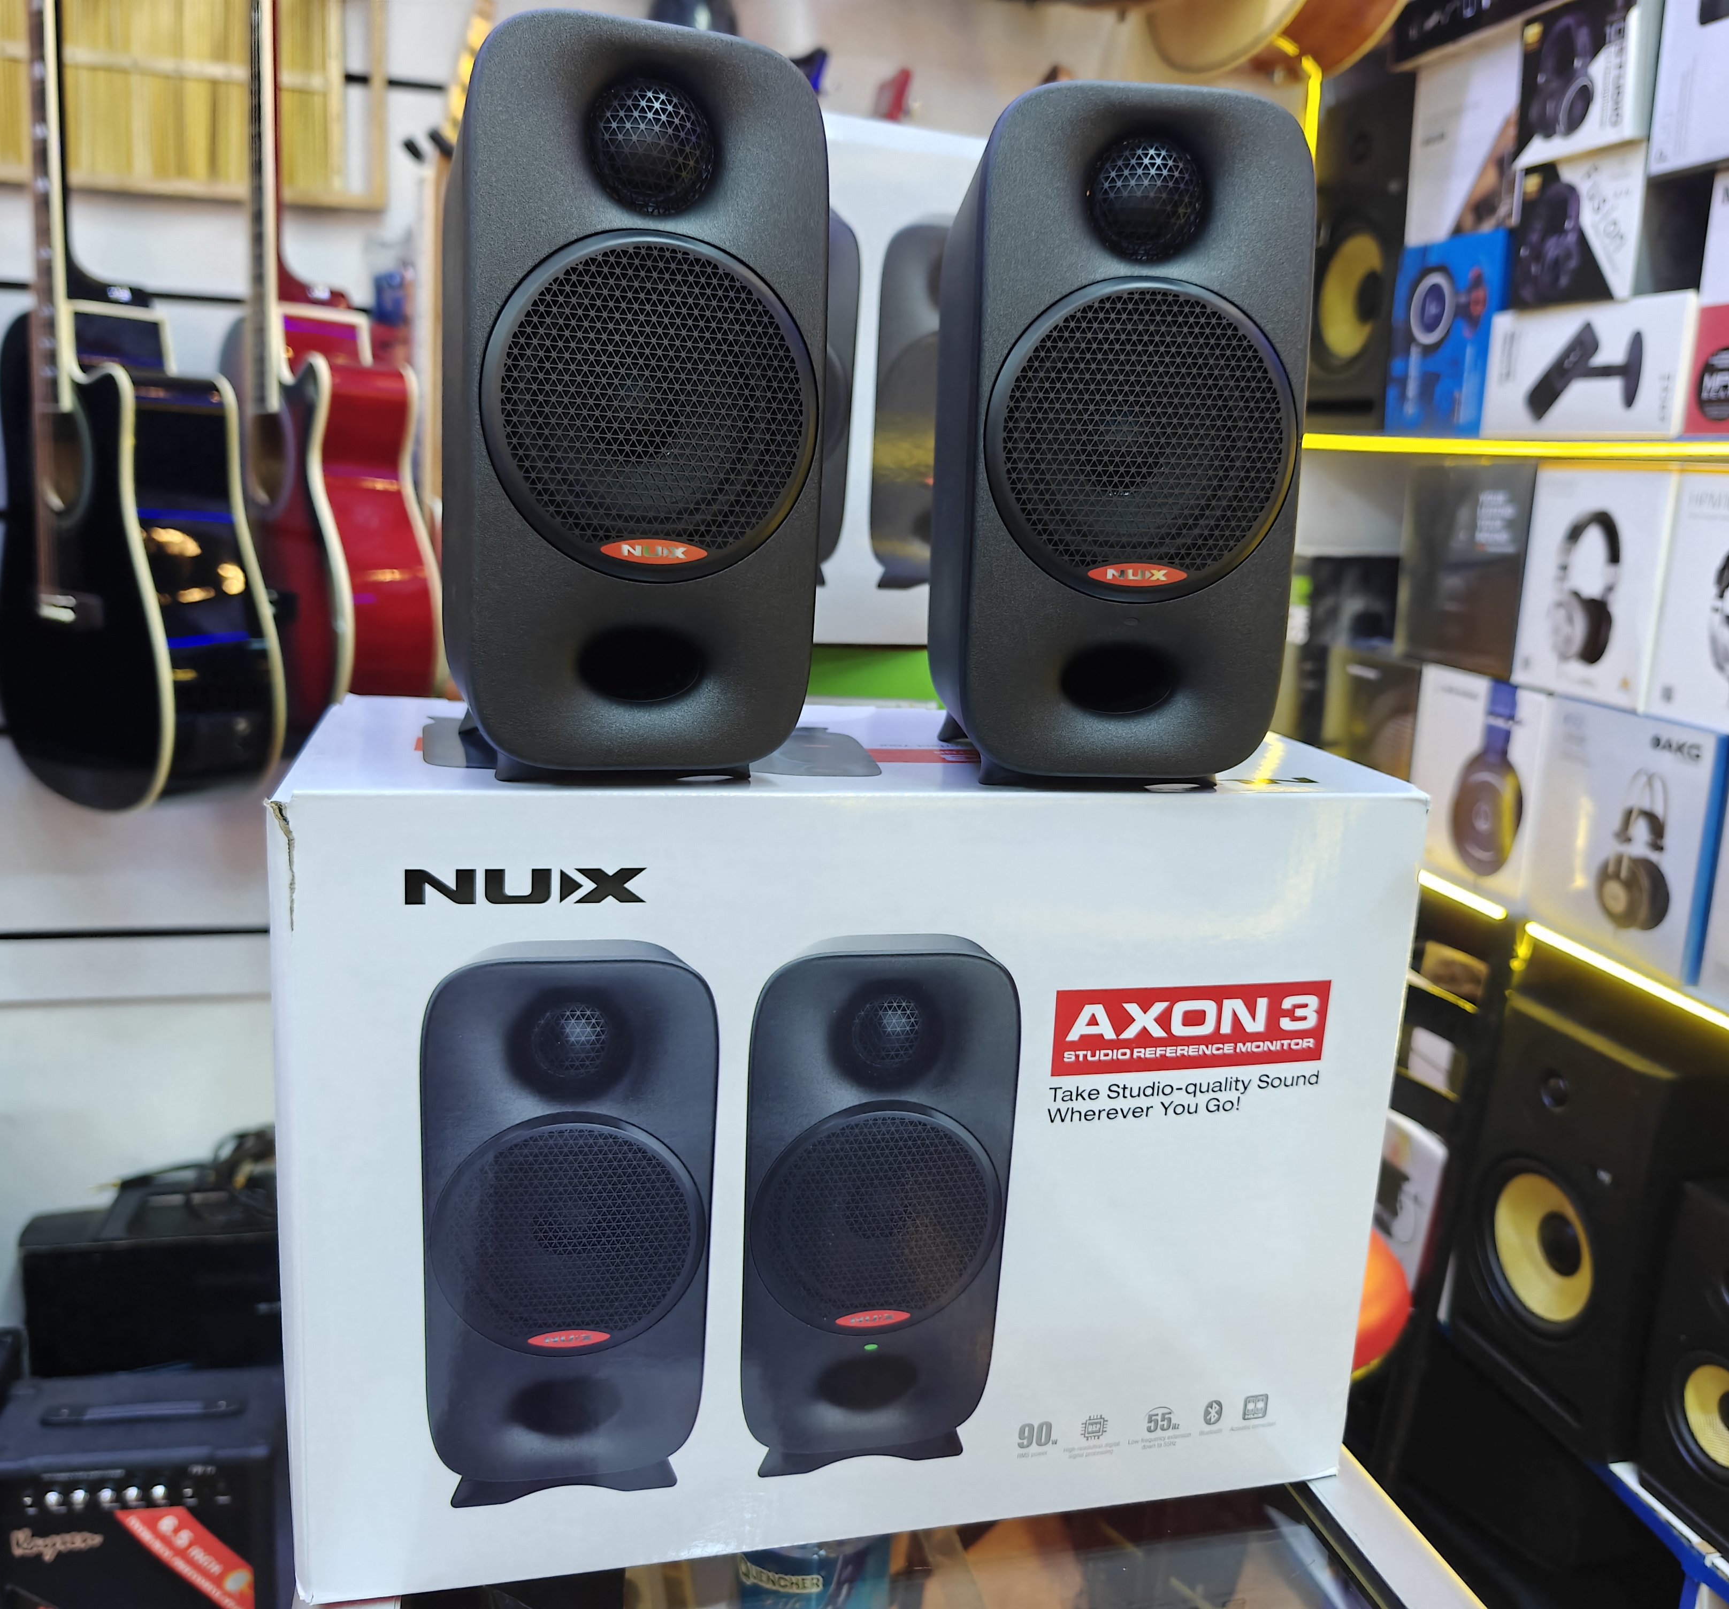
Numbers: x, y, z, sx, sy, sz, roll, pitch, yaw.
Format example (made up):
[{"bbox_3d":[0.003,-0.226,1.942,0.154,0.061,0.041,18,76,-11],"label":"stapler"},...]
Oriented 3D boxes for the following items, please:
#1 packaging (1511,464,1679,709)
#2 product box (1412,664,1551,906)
[{"bbox_3d":[0.753,-0.215,1.462,0.100,0.224,0.185,-1,13,-15],"label":"packaging"},{"bbox_3d":[0.713,-0.025,1.636,0.105,0.226,0.213,-1,13,-15],"label":"product box"}]

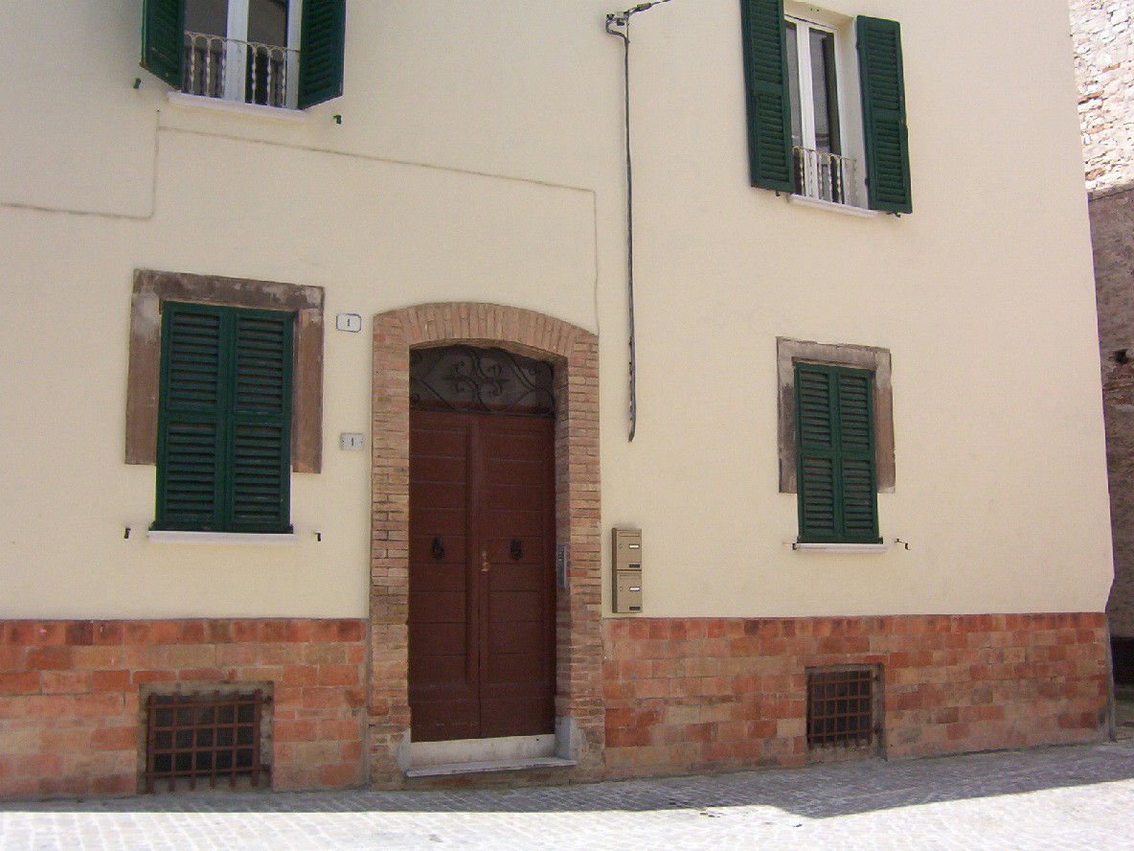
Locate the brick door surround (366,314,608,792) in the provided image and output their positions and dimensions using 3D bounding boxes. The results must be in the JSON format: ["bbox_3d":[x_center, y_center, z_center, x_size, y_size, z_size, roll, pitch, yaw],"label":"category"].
[{"bbox_3d":[-0.603,0.843,8.764,1.817,3.494,0.300,3,-8,-25],"label":"brick door surround"}]

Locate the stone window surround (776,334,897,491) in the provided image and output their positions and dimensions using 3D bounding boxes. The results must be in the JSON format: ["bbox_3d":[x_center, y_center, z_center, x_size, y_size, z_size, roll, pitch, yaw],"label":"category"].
[{"bbox_3d":[2.297,-0.058,10.186,1.224,1.292,0.150,3,-8,-25],"label":"stone window surround"}]

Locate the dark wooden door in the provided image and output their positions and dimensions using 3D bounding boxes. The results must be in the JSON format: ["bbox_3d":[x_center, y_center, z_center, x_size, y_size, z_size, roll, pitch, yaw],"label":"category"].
[{"bbox_3d":[-0.669,1.111,8.891,1.263,2.430,0.070,3,-8,-25],"label":"dark wooden door"}]

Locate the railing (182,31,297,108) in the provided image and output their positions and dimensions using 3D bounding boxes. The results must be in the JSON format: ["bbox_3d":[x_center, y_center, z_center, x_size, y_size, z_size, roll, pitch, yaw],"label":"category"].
[{"bbox_3d":[-2.294,-2.494,8.314,0.812,0.438,0.080,3,-8,-25],"label":"railing"}]

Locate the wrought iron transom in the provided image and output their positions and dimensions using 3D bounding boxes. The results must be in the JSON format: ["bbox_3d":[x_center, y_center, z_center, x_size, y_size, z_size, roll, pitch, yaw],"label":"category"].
[{"bbox_3d":[-0.647,-0.347,9.009,1.263,0.536,0.050,3,-8,-25],"label":"wrought iron transom"}]

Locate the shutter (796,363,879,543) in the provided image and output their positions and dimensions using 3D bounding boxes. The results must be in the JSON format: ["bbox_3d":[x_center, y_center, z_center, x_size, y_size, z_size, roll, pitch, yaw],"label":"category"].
[{"bbox_3d":[2.342,0.246,10.166,0.858,1.524,0.050,3,-8,-25],"label":"shutter"}]

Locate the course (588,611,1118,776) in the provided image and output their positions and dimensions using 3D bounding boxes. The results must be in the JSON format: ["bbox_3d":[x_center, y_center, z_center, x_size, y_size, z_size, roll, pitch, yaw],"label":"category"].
[{"bbox_3d":[2.710,2.227,10.022,5.382,1.205,0.120,3,-8,-25],"label":"course"}]

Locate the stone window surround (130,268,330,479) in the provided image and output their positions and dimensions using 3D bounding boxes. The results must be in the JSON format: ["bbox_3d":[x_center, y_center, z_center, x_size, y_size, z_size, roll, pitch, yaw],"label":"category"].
[{"bbox_3d":[-2.315,-0.350,8.042,1.268,1.304,0.150,3,-8,-25],"label":"stone window surround"}]

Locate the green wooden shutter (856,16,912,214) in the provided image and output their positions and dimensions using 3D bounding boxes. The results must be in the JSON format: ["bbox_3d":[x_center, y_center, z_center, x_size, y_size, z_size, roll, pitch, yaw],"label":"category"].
[{"bbox_3d":[2.885,-2.826,10.710,0.425,1.814,0.050,1,-8,-14],"label":"green wooden shutter"}]

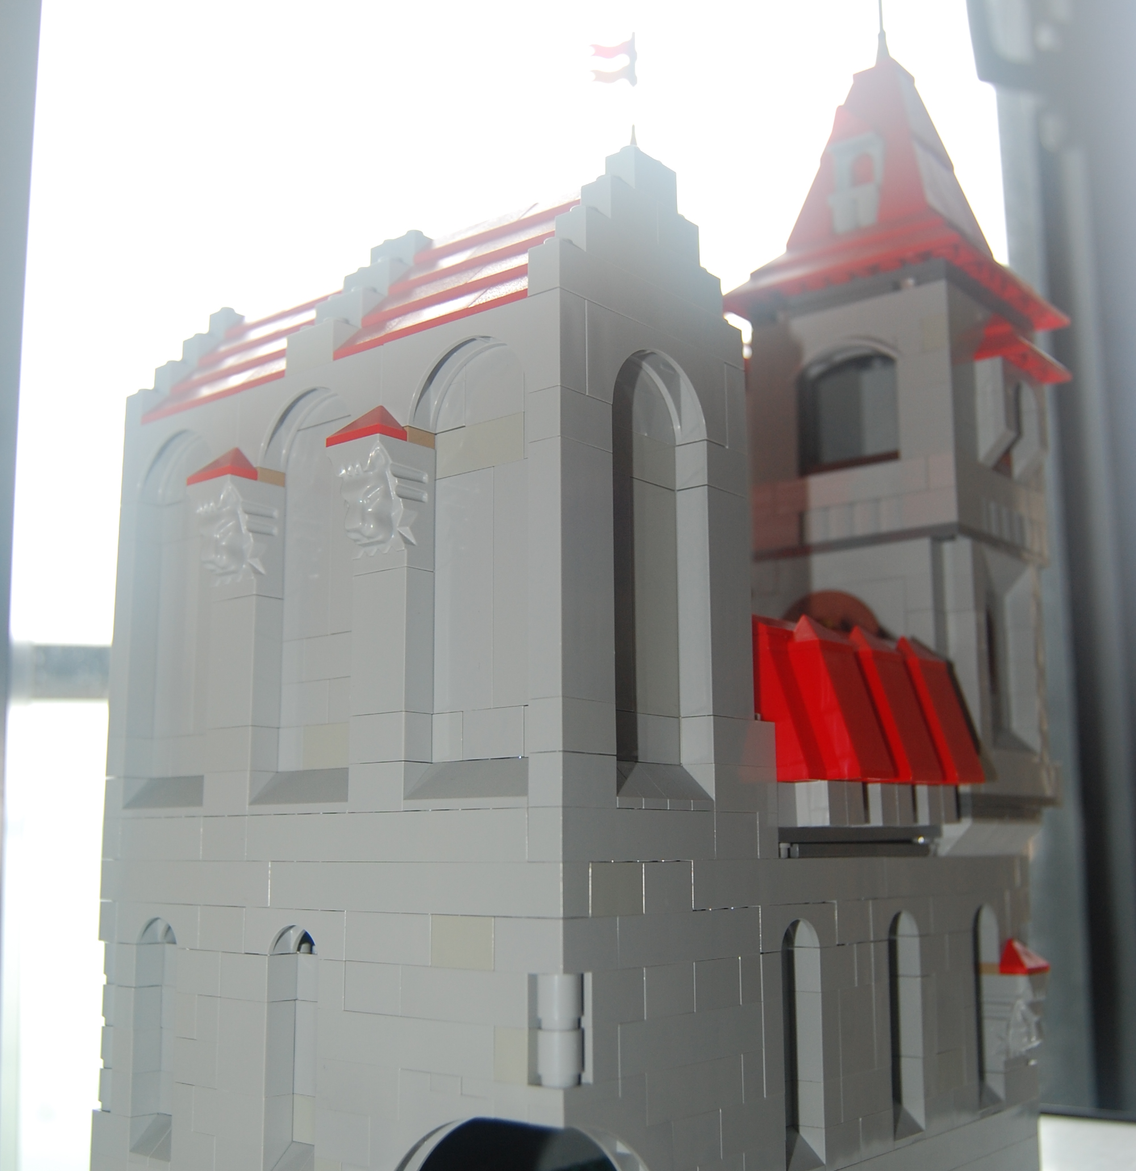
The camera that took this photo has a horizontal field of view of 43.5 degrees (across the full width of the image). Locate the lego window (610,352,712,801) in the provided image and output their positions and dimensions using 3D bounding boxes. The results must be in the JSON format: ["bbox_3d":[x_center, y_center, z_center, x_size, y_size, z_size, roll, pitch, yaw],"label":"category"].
[{"bbox_3d":[0.016,-0.002,0.283,0.008,0.090,0.032,-9,-14,39],"label":"lego window"}]

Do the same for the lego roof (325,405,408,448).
[{"bbox_3d":[-0.041,-0.033,0.291,0.016,0.010,0.008,-9,-13,39],"label":"lego roof"}]

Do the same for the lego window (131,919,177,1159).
[{"bbox_3d":[-0.090,0.101,0.320,0.016,0.053,0.007,-9,-13,39],"label":"lego window"}]

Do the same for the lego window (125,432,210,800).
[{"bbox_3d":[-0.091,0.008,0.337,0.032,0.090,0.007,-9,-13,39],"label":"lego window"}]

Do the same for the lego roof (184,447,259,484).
[{"bbox_3d":[-0.078,-0.027,0.322,0.016,0.010,0.008,-9,-13,39],"label":"lego roof"}]

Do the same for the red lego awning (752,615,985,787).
[{"bbox_3d":[0.071,0.027,0.332,0.023,0.038,0.072,-9,-14,39],"label":"red lego awning"}]

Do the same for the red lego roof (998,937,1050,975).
[{"bbox_3d":[0.124,0.101,0.387,0.008,0.010,0.016,-9,-13,39],"label":"red lego roof"}]

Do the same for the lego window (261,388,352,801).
[{"bbox_3d":[-0.054,0.002,0.304,0.032,0.090,0.008,-9,-14,39],"label":"lego window"}]

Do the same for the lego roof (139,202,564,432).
[{"bbox_3d":[-0.036,-0.061,0.338,0.128,0.038,0.064,-9,-14,39],"label":"lego roof"}]

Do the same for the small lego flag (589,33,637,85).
[{"bbox_3d":[0.015,-0.176,0.475,0.016,0.018,0.003,-2,-11,8],"label":"small lego flag"}]

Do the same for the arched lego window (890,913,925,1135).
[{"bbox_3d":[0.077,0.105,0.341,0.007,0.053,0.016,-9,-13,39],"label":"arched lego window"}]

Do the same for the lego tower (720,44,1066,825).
[{"bbox_3d":[0.099,-0.045,0.427,0.082,0.250,0.082,-9,-13,39],"label":"lego tower"}]

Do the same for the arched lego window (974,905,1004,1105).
[{"bbox_3d":[0.108,0.111,0.377,0.007,0.053,0.016,-9,-13,39],"label":"arched lego window"}]

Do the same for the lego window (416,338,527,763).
[{"bbox_3d":[-0.017,-0.007,0.275,0.032,0.084,0.008,-9,-14,39],"label":"lego window"}]

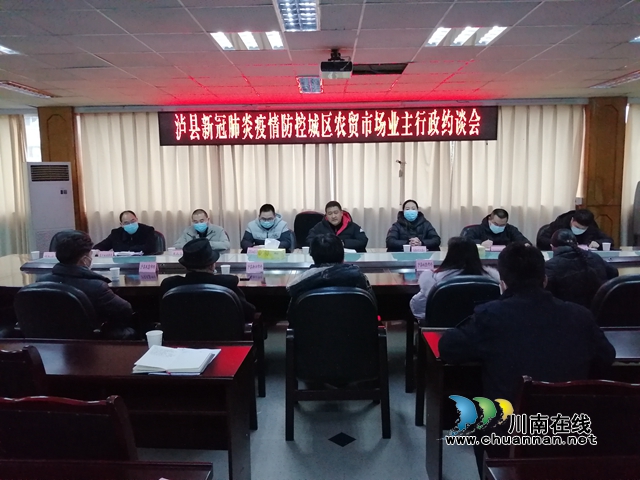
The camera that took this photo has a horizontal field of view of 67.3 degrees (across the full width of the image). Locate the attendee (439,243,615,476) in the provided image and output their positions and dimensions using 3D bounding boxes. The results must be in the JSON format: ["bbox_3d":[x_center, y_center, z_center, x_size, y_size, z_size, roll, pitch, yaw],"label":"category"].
[{"bbox_3d":[0.895,0.637,2.121,0.720,1.320,0.720,-1,8,1],"label":"attendee"}]

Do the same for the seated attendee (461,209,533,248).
[{"bbox_3d":[1.902,0.240,5.356,0.700,1.240,0.800,-1,8,1],"label":"seated attendee"}]

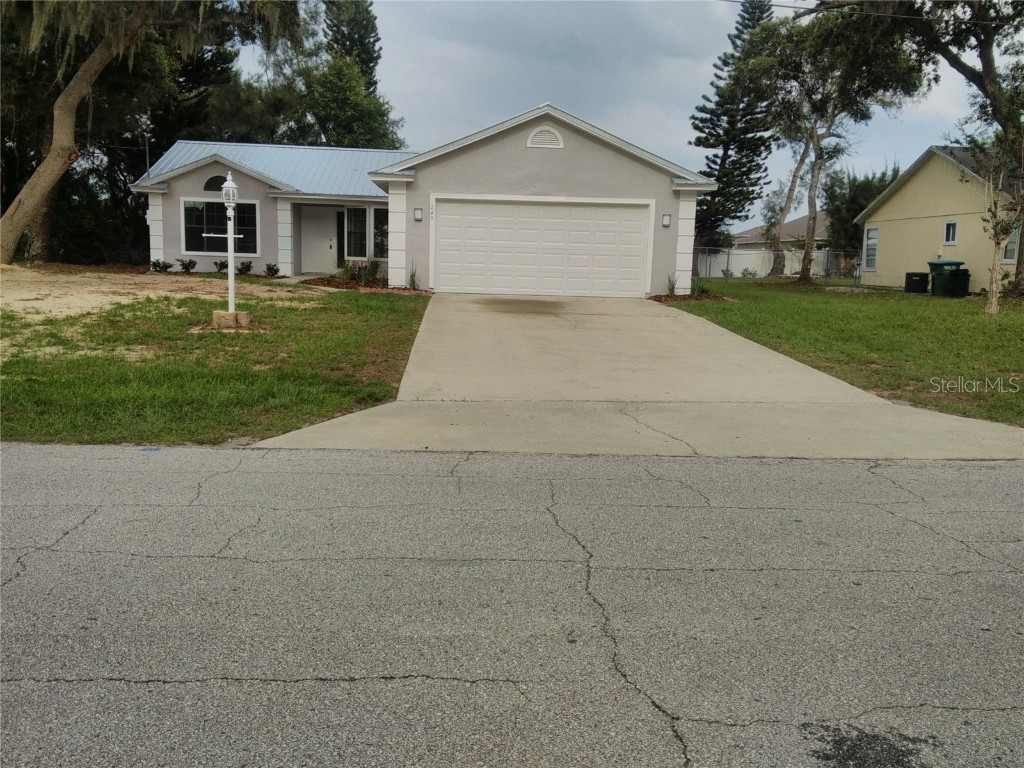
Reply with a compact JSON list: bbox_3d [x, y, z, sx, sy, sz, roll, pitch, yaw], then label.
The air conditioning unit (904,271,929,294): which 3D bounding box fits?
[{"bbox_3d":[13.218,-3.314,27.100,0.670,0.670,0.630,4,9,14],"label":"air conditioning unit"}]

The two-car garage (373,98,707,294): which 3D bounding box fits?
[{"bbox_3d":[0.547,-4.629,22.004,7.880,4.280,6.850,1,9,-4],"label":"two-car garage"}]

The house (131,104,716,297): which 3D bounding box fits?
[{"bbox_3d":[-3.582,-5.473,25.930,15.650,4.550,15.350,1,9,-4],"label":"house"}]

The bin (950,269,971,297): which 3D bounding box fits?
[{"bbox_3d":[13.656,-3.072,25.294,0.530,0.800,0.500,1,9,-4],"label":"bin"}]

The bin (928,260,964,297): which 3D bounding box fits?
[{"bbox_3d":[13.637,-3.295,25.968,0.780,1.080,0.650,1,9,-4],"label":"bin"}]

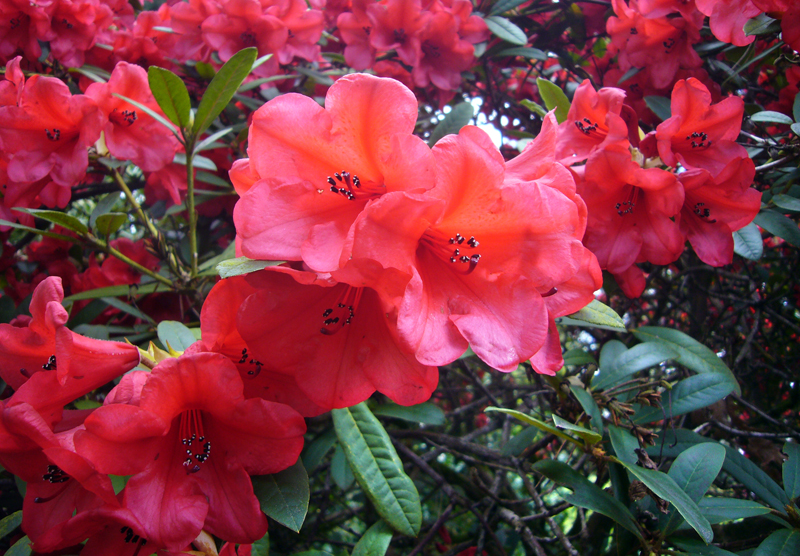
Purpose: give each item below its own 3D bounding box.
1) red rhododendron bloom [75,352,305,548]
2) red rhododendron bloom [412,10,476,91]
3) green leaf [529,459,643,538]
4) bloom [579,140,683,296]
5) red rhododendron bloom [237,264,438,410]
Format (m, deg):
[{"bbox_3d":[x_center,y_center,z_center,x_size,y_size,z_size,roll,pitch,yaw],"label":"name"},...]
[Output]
[{"bbox_3d":[-0.100,0.072,0.321,0.103,0.103,0.074,-1,23,-12],"label":"red rhododendron bloom"},{"bbox_3d":[0.058,-0.306,0.872,0.093,0.093,0.067,0,21,0],"label":"red rhododendron bloom"},{"bbox_3d":[0.118,0.139,0.400,0.092,0.011,0.028,35,38,-13],"label":"green leaf"},{"bbox_3d":[0.198,-0.063,0.556,0.098,0.098,0.071,2,20,21],"label":"bloom"},{"bbox_3d":[-0.029,0.019,0.330,0.092,0.092,0.066,1,27,6],"label":"red rhododendron bloom"}]

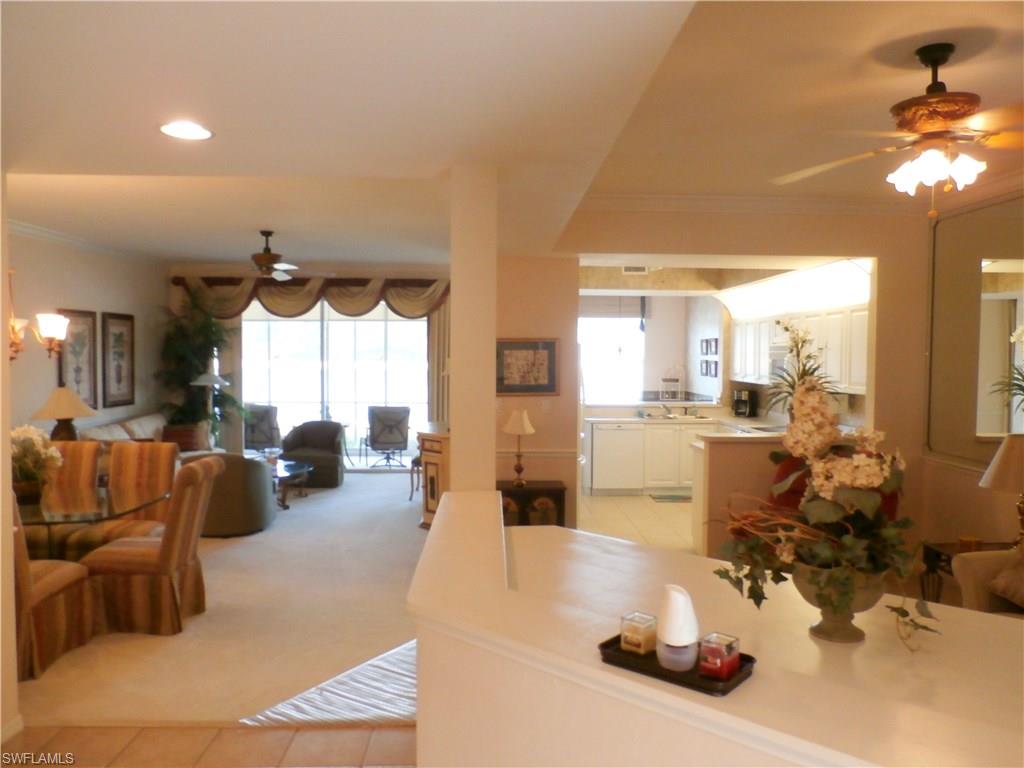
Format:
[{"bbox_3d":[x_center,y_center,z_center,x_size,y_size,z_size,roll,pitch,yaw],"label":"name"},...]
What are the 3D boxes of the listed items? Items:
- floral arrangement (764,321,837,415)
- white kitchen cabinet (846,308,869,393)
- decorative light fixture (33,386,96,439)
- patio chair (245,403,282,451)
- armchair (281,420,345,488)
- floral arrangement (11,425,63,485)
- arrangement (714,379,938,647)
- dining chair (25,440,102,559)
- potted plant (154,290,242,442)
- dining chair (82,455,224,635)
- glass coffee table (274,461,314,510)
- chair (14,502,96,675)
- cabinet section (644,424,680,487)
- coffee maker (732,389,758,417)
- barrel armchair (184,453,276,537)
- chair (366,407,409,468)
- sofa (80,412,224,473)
[{"bbox_3d":[2.130,-0.074,5.500,0.540,0.850,0.500,0,2,0],"label":"floral arrangement"},{"bbox_3d":[3.120,-0.311,6.323,0.320,0.770,0.420,0,2,-3],"label":"white kitchen cabinet"},{"bbox_3d":[-4.220,0.393,6.972,0.580,0.740,0.580,0,2,0],"label":"decorative light fixture"},{"bbox_3d":[-4.034,0.761,11.584,0.660,0.960,0.720,1,2,12],"label":"patio chair"},{"bbox_3d":[-2.534,0.874,9.536,0.780,0.770,0.800,0,2,-3],"label":"armchair"},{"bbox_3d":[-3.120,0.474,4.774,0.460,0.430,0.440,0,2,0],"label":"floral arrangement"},{"bbox_3d":[0.604,0.233,1.459,0.420,0.500,0.340,0,2,0],"label":"arrangement"},{"bbox_3d":[-3.205,0.912,5.285,0.470,0.980,0.640,0,2,-18],"label":"dining chair"},{"bbox_3d":[-4.000,-0.010,9.458,1.050,2.400,1.000,0,2,0],"label":"potted plant"},{"bbox_3d":[-2.235,0.997,4.695,0.700,1.010,0.470,0,2,-2],"label":"dining chair"},{"bbox_3d":[-2.756,1.093,8.243,1.100,0.420,1.150,0,2,0],"label":"glass coffee table"},{"bbox_3d":[-2.585,0.965,3.856,0.480,0.980,0.640,0,2,-3],"label":"chair"},{"bbox_3d":[1.764,0.825,8.990,0.420,0.730,0.590,0,2,-1],"label":"cabinet section"},{"bbox_3d":[2.820,0.251,8.948,0.210,0.330,0.250,2,3,43],"label":"coffee maker"},{"bbox_3d":[-2.675,0.970,7.028,0.860,0.750,0.820,0,2,0],"label":"barrel armchair"},{"bbox_3d":[-1.870,0.792,11.242,0.640,0.950,0.720,0,2,-6],"label":"chair"},{"bbox_3d":[-4.054,0.846,8.235,0.970,0.900,2.200,0,2,1],"label":"sofa"}]

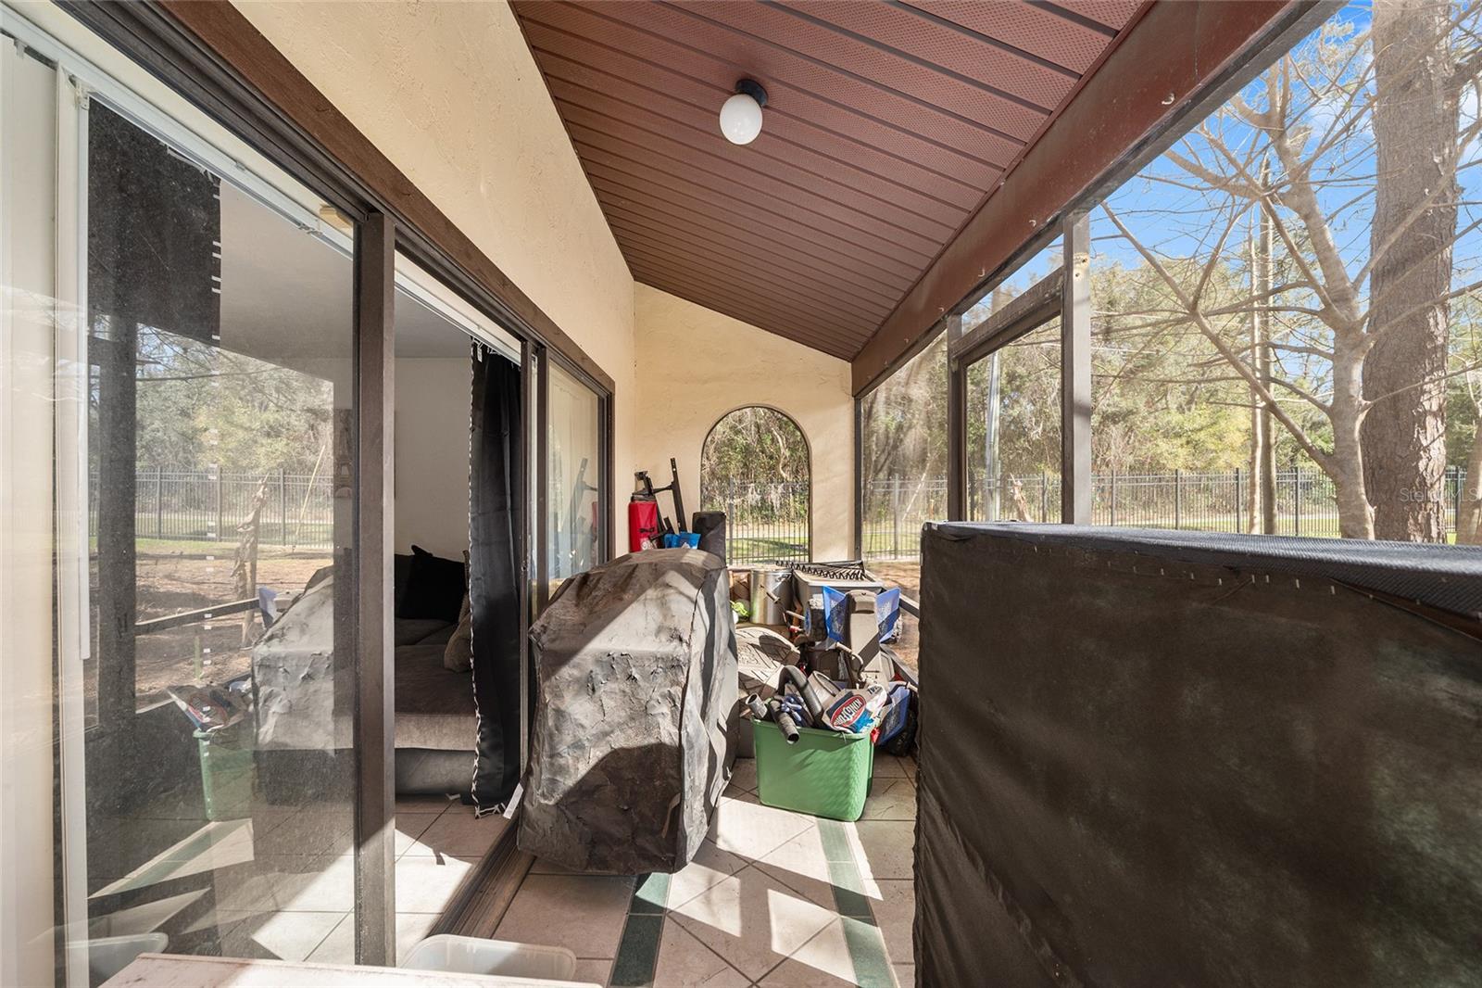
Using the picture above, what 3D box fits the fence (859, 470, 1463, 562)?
[{"bbox_3d":[11.300,0.350,14.100,18.000,1.900,0.060,0,0,-11],"label":"fence"}]

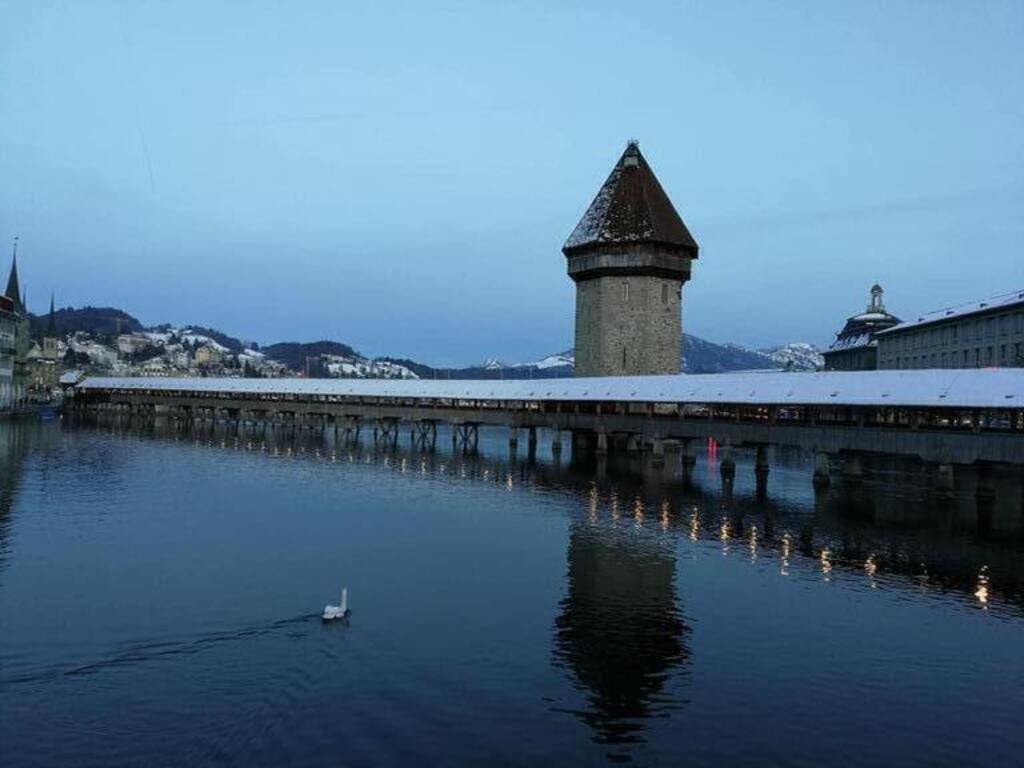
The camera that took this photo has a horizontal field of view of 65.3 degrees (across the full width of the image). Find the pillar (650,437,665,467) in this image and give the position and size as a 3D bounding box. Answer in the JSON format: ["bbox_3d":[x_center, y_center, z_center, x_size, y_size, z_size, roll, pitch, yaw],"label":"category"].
[{"bbox_3d":[12.078,5.422,66.165,1.050,2.450,1.050,2,-1,-25],"label":"pillar"}]

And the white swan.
[{"bbox_3d":[-3.921,4.871,17.837,0.420,0.640,0.880,1,-2,36],"label":"white swan"}]

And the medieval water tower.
[{"bbox_3d":[13.231,-10.058,90.277,15.000,34.300,15.000,1,-1,11],"label":"medieval water tower"}]

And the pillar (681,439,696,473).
[{"bbox_3d":[15.105,5.541,68.084,1.050,2.450,1.050,2,-1,-25],"label":"pillar"}]

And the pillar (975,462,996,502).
[{"bbox_3d":[26.370,5.314,44.434,1.050,2.450,1.050,2,-1,-25],"label":"pillar"}]

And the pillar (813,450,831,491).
[{"bbox_3d":[19.549,5.272,50.481,1.050,2.450,1.050,2,-1,-25],"label":"pillar"}]

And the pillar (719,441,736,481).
[{"bbox_3d":[15.778,5.348,58.397,1.050,2.450,1.050,2,-1,-25],"label":"pillar"}]

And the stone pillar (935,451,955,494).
[{"bbox_3d":[23.243,5.197,42.725,1.050,2.450,1.050,2,-1,-25],"label":"stone pillar"}]

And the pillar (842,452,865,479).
[{"bbox_3d":[22.520,5.392,52.516,1.050,2.450,1.050,2,-1,-25],"label":"pillar"}]

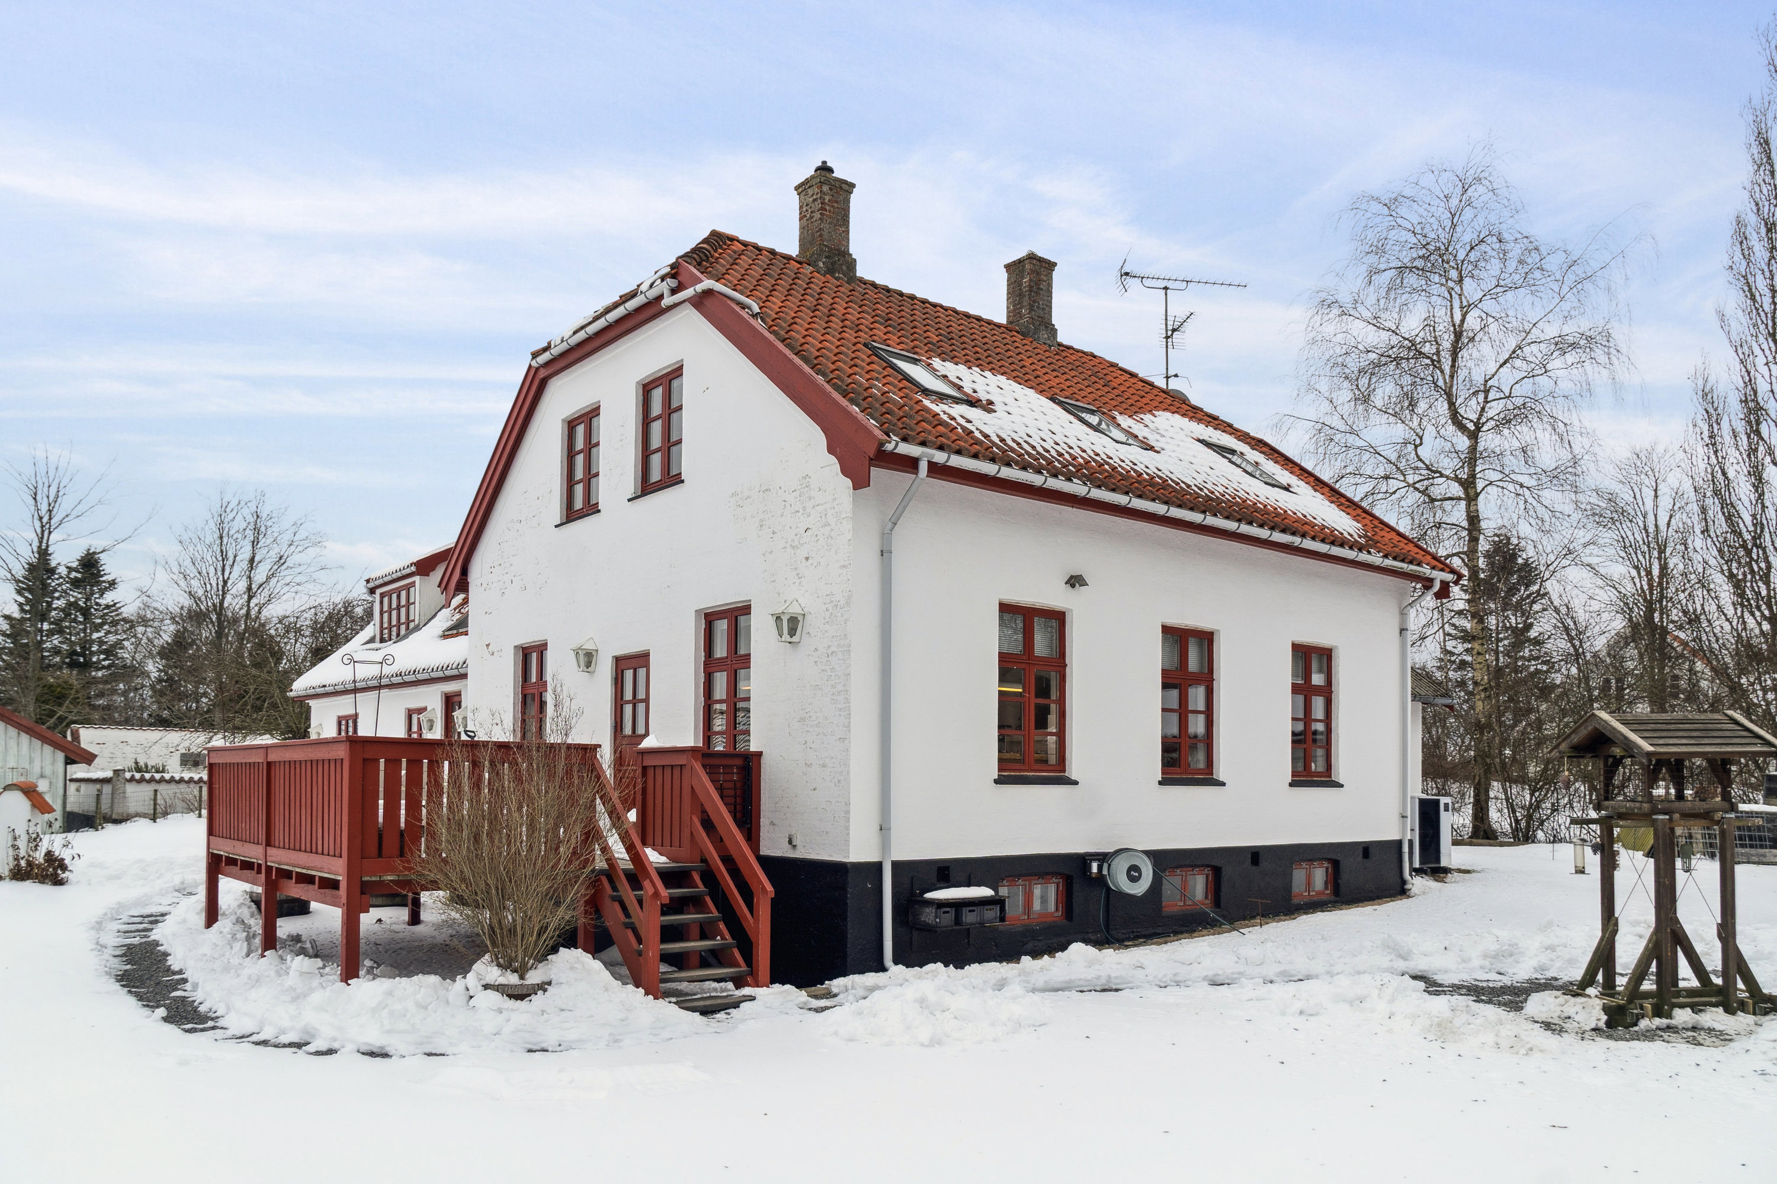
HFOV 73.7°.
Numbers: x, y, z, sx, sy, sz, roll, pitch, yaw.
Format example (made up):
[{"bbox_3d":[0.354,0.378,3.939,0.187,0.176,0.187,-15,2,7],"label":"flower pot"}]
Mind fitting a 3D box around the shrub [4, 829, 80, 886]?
[{"bbox_3d":[-12.081,3.765,16.900,1.000,0.880,0.900,5,-9,-35],"label":"shrub"}]

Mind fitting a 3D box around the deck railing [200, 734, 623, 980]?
[{"bbox_3d":[-4.660,2.386,11.000,2.200,1.750,4.500,6,-9,-39],"label":"deck railing"}]

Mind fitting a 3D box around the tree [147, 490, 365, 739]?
[{"bbox_3d":[-24.555,2.157,46.000,8.400,12.300,8.000,4,-8,-28],"label":"tree"}]

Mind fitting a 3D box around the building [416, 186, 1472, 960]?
[{"bbox_3d":[0.625,-0.519,16.400,9.600,9.300,9.300,6,-9,-39],"label":"building"}]

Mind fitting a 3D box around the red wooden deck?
[{"bbox_3d":[-3.688,2.408,11.100,3.750,1.900,5.500,6,-9,-39],"label":"red wooden deck"}]

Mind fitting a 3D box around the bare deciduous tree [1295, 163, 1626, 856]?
[{"bbox_3d":[12.230,-2.254,25.300,7.200,14.500,7.000,-3,-8,26],"label":"bare deciduous tree"}]

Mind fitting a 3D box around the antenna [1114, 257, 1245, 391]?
[{"bbox_3d":[5.008,-4.522,20.300,2.100,2.350,0.750,2,-7,-14],"label":"antenna"}]

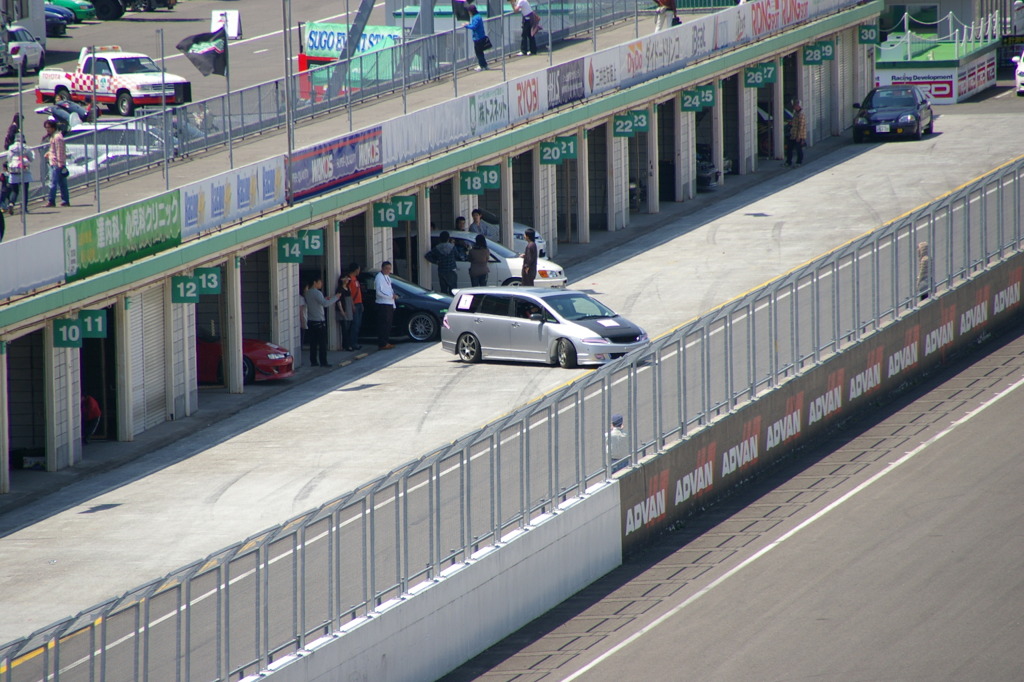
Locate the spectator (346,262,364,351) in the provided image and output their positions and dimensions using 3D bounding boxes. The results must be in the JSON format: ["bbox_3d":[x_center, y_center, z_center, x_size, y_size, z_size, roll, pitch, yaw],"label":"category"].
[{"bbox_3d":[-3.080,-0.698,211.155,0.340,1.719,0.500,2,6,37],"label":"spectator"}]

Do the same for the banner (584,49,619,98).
[{"bbox_3d":[2.055,-6.047,239.859,0.050,0.900,4.896,0,4,10],"label":"banner"}]

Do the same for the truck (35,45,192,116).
[{"bbox_3d":[-11.273,-7.384,302.000,1.850,1.870,5.200,-4,5,-34],"label":"truck"}]

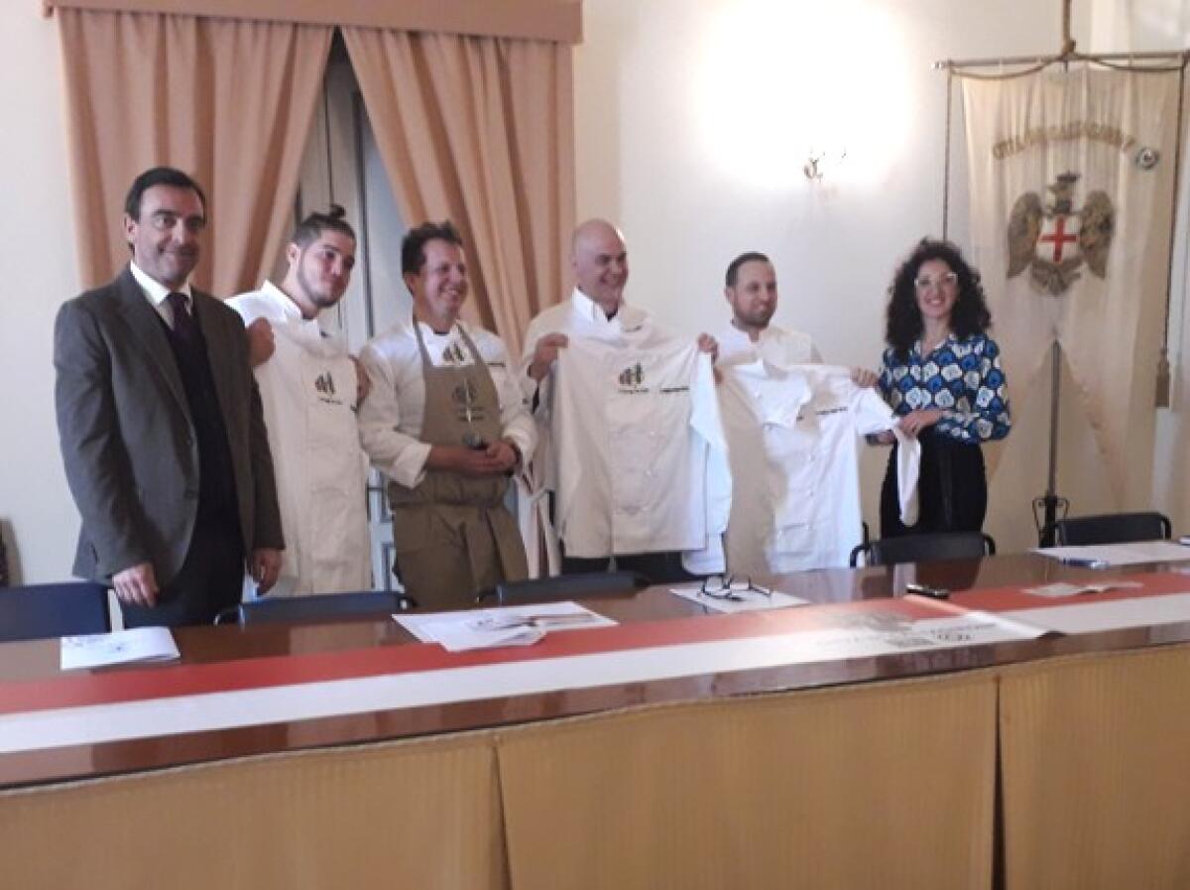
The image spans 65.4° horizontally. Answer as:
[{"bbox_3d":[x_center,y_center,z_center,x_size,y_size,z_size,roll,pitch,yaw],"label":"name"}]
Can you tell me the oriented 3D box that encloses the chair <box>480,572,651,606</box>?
[{"bbox_3d":[-0.013,0.756,2.252,0.510,0.780,0.530,-3,7,-14],"label":"chair"}]

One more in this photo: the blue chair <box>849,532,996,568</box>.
[{"bbox_3d":[1.061,0.690,2.662,0.510,0.780,0.530,-2,7,-10],"label":"blue chair"}]

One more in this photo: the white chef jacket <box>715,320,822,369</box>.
[{"bbox_3d":[0.554,-0.031,2.920,0.520,0.720,0.300,-1,7,-4],"label":"white chef jacket"}]

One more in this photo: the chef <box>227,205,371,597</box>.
[{"bbox_3d":[-0.714,0.234,2.598,0.500,1.763,0.400,-6,8,-38],"label":"chef"}]

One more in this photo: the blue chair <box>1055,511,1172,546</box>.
[{"bbox_3d":[1.781,0.650,2.903,0.510,0.780,0.530,-3,7,-14],"label":"blue chair"}]

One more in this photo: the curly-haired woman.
[{"bbox_3d":[1.096,0.186,3.049,0.500,1.691,0.380,1,7,20],"label":"curly-haired woman"}]

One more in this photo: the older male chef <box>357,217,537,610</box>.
[{"bbox_3d":[-0.398,0.269,2.500,0.520,1.705,0.380,-4,7,-25],"label":"older male chef"}]

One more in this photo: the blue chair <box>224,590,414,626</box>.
[{"bbox_3d":[-0.609,0.786,2.085,0.510,0.780,0.530,-3,7,-14],"label":"blue chair"}]

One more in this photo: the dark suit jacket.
[{"bbox_3d":[-1.020,-0.047,2.200,0.520,0.770,0.320,-6,8,-38],"label":"dark suit jacket"}]

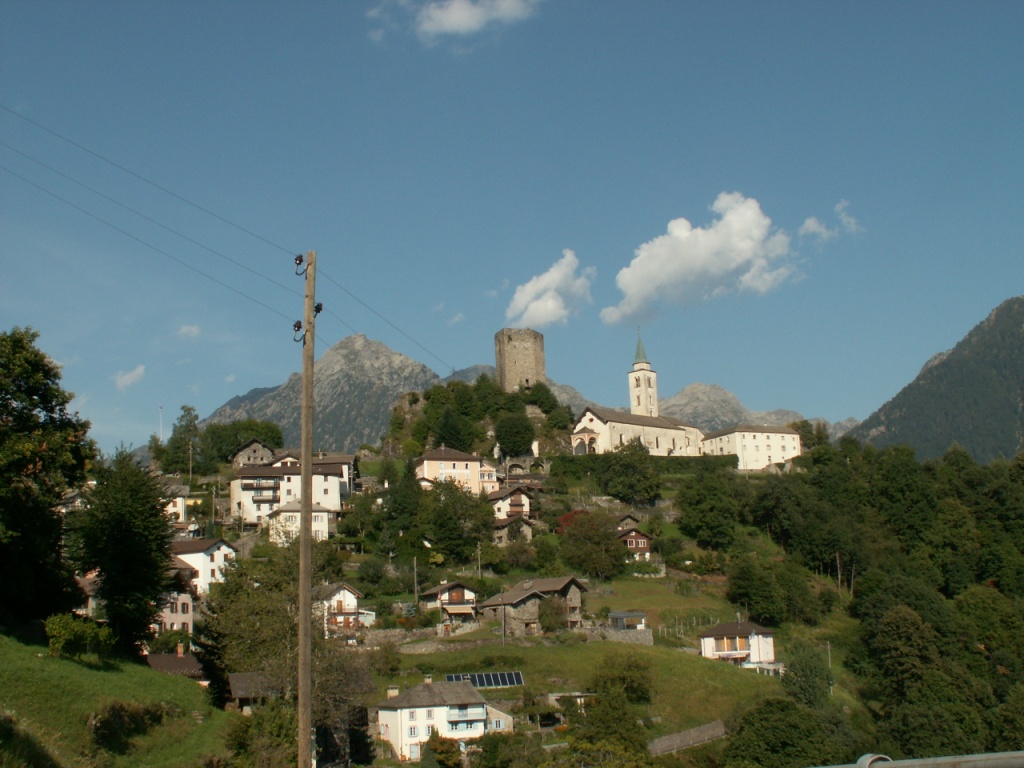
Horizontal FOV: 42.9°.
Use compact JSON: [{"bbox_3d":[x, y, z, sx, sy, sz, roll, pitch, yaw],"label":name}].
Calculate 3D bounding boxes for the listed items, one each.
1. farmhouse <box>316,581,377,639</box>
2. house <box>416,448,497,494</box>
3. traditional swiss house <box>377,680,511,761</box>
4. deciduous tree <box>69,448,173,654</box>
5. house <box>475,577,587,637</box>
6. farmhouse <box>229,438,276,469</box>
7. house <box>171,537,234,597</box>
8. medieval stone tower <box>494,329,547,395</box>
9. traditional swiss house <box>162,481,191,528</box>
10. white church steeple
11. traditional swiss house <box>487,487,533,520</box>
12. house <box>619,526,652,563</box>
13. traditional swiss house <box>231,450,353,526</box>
[{"bbox_3d":[-26.696,35.963,207.000,7.400,9.100,7.500,2,-12,-26],"label":"farmhouse"},{"bbox_3d":[-12.994,20.198,303.000,16.800,10.800,10.000,1,-11,-22],"label":"house"},{"bbox_3d":[-9.432,46.125,180.000,16.000,10.500,9.500,2,-12,-24],"label":"traditional swiss house"},{"bbox_3d":[-22.500,9.738,75.000,5.800,11.700,5.800,-3,-10,0],"label":"deciduous tree"},{"bbox_3d":[3.514,40.098,234.571,15.500,10.500,12.500,5,-12,-39],"label":"house"},{"bbox_3d":[-60.912,17.018,305.523,10.100,7.600,9.000,0,-10,-16],"label":"farmhouse"},{"bbox_3d":[-52.042,30.496,215.726,10.300,9.300,8.200,-8,-11,31],"label":"house"},{"bbox_3d":[2.335,-4.302,319.963,12.000,16.300,11.500,-2,-9,0],"label":"medieval stone tower"},{"bbox_3d":[-70.171,24.899,267.843,8.200,8.000,8.800,0,-10,-15],"label":"traditional swiss house"},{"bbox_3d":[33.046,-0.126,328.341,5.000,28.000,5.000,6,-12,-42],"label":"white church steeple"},{"bbox_3d":[-0.589,26.611,288.000,7.600,7.400,7.400,4,-13,-33],"label":"traditional swiss house"},{"bbox_3d":[23.018,30.177,243.000,5.800,6.500,6.000,2,-12,-25],"label":"house"},{"bbox_3d":[-47.308,22.593,281.000,24.500,14.400,13.000,1,-11,-21],"label":"traditional swiss house"}]

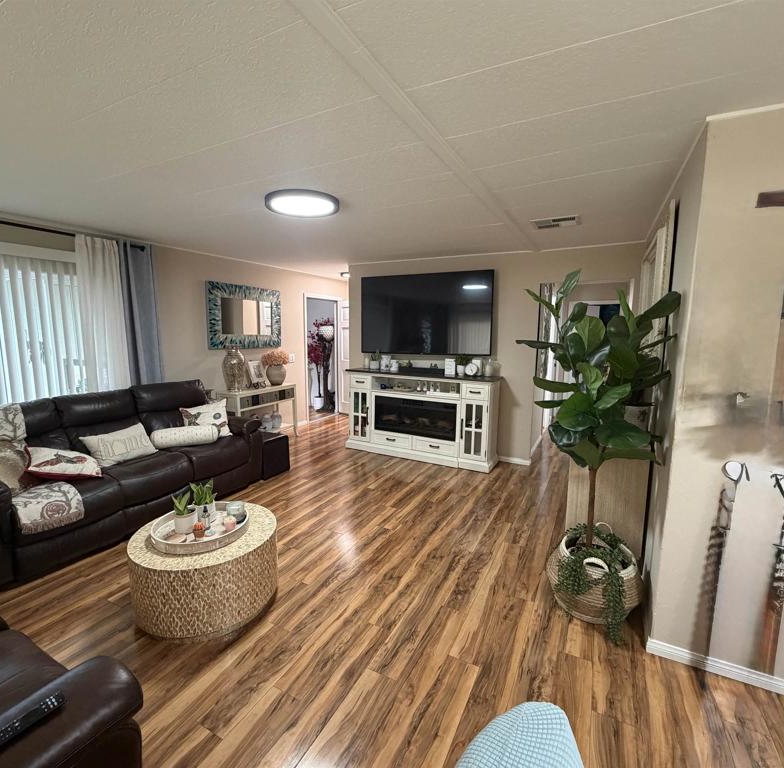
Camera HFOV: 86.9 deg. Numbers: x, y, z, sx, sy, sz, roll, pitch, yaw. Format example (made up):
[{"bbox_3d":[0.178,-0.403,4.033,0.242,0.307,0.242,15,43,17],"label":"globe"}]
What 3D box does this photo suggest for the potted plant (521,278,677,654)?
[{"bbox_3d":[1.031,0.317,2.224,0.730,1.820,0.690,5,9,27],"label":"potted plant"}]

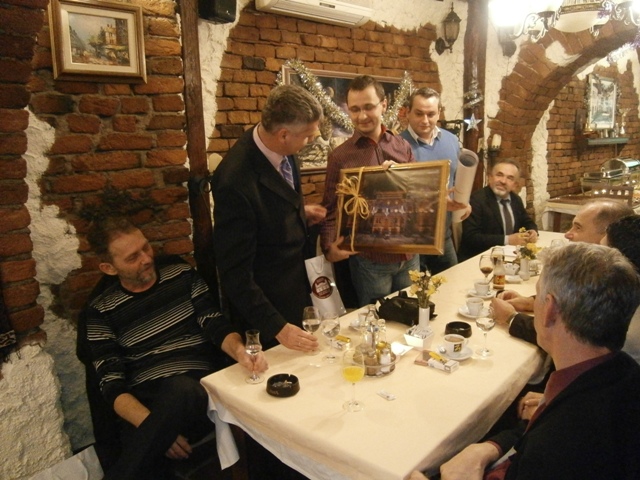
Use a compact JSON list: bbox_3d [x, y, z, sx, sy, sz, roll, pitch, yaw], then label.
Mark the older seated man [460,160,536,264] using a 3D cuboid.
[{"bbox_3d":[1.275,0.152,3.195,0.580,1.365,0.780,-6,12,-20],"label":"older seated man"}]

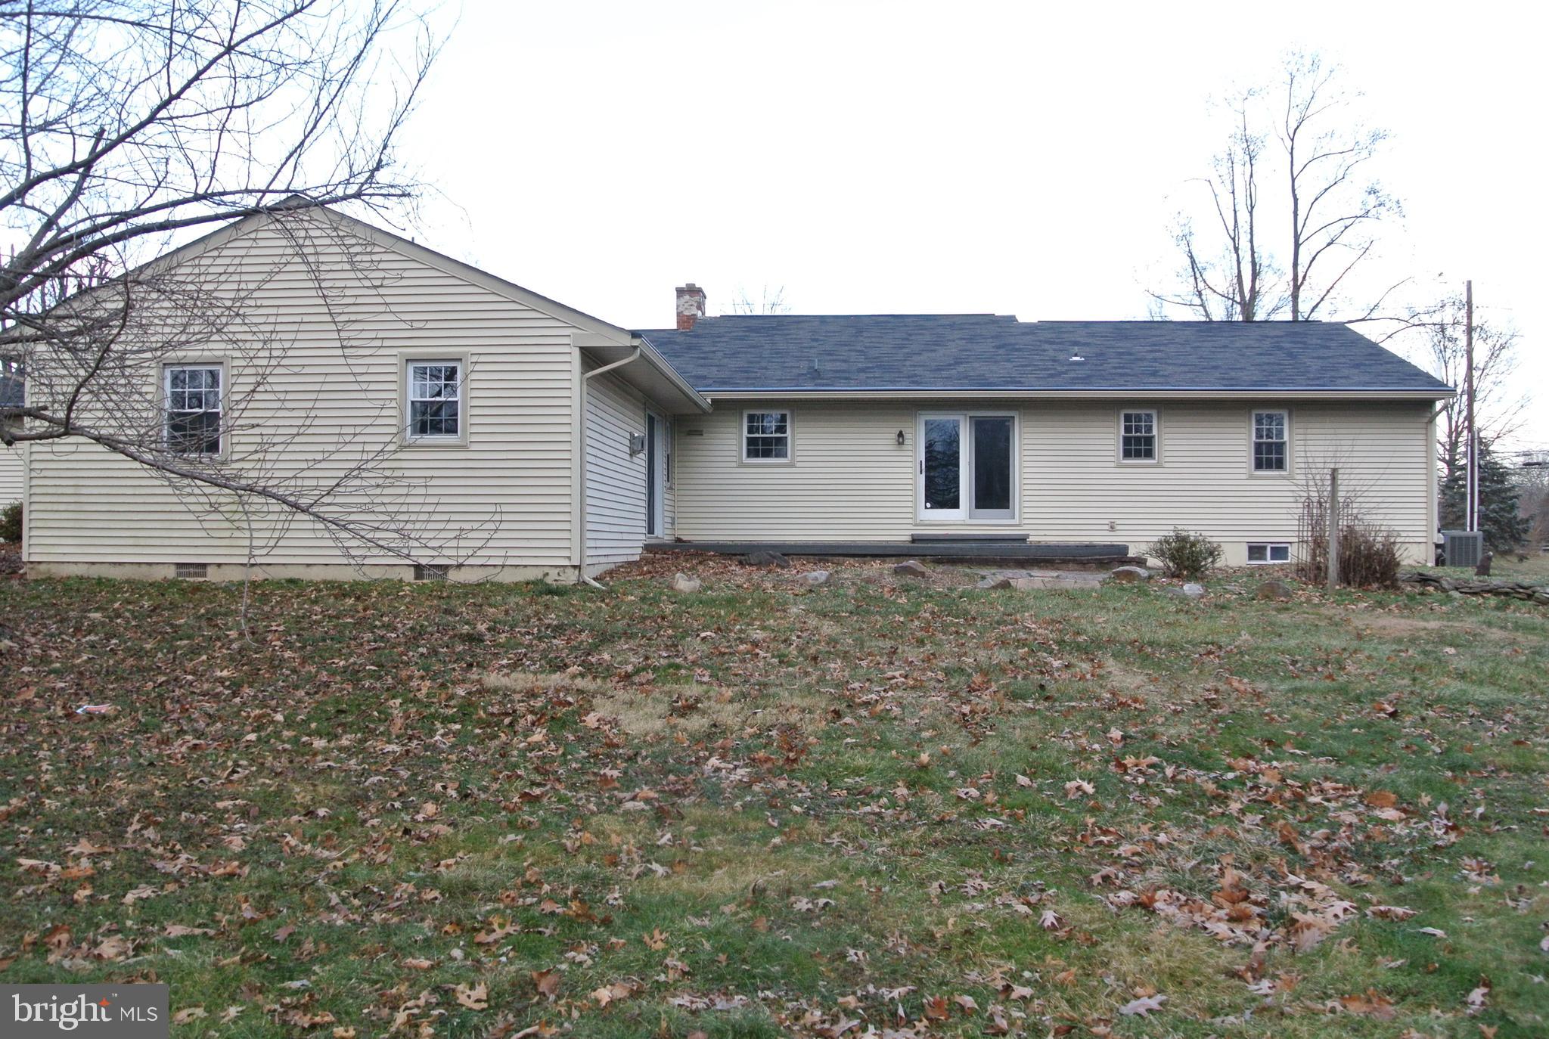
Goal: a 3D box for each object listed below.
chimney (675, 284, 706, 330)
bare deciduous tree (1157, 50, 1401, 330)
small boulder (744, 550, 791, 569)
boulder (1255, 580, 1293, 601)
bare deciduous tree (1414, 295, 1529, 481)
[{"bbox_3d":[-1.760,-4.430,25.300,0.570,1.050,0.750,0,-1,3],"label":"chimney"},{"bbox_3d":[16.650,-7.100,40.000,8.400,16.800,8.000,0,-1,3],"label":"bare deciduous tree"},{"bbox_3d":[-0.090,0.560,16.800,0.670,0.260,0.450,0,-1,3],"label":"small boulder"},{"bbox_3d":[6.120,0.870,14.800,0.450,0.260,0.370,0,-1,3],"label":"boulder"},{"bbox_3d":[26.000,-3.500,45.000,4.400,9.800,4.300,0,-1,3],"label":"bare deciduous tree"}]

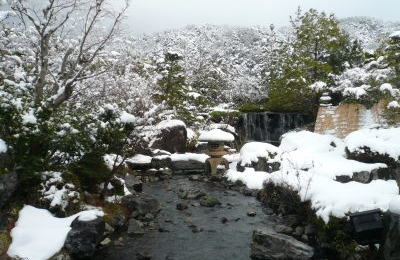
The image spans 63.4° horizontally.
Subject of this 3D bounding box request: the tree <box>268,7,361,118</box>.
[{"bbox_3d":[5.600,-3.400,16.000,4.400,5.100,4.200,0,1,19],"label":"tree"}]

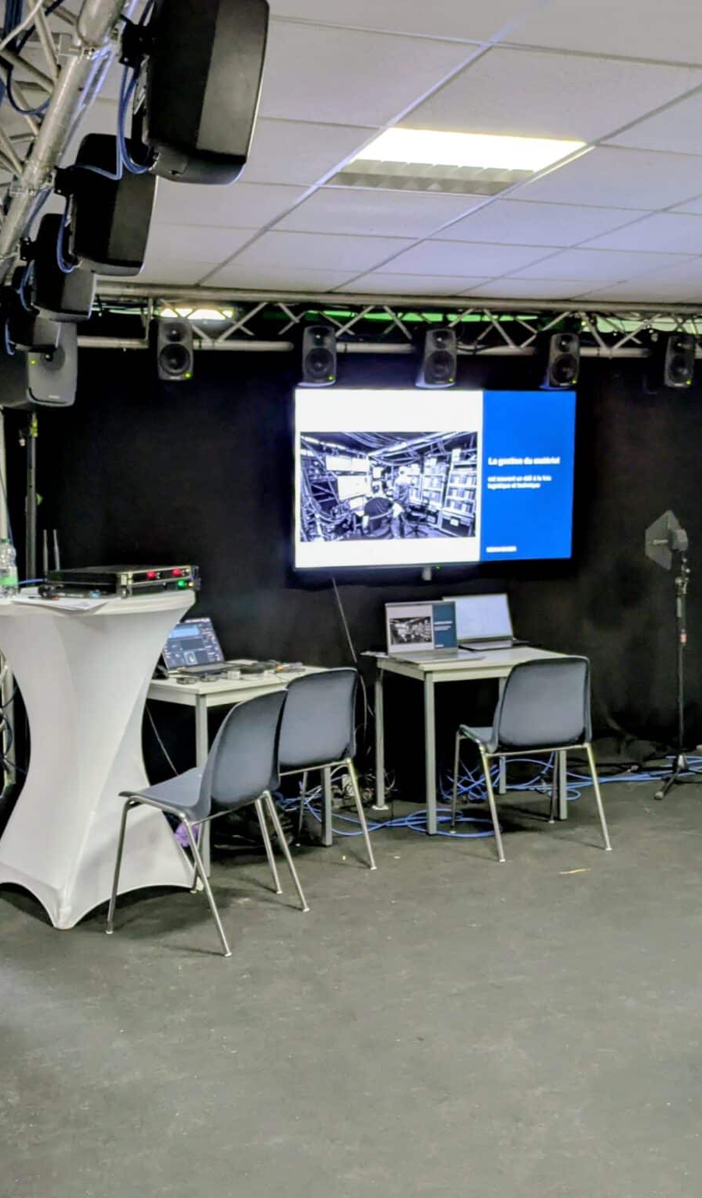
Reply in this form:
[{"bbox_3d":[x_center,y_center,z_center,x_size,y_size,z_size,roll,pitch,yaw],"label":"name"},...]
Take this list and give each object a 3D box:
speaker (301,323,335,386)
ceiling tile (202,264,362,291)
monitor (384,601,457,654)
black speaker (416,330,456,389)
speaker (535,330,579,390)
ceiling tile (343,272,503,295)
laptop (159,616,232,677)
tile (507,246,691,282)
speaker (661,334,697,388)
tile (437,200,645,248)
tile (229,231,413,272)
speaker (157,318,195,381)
[{"bbox_3d":[-0.146,-1.073,5.102,0.158,0.248,0.148,-3,13,-17],"label":"speaker"},{"bbox_3d":[-0.316,-1.418,5.135,0.610,0.018,0.600,-3,5,-20],"label":"ceiling tile"},{"bbox_3d":[0.340,0.142,5.549,0.355,0.245,0.030,-3,-3,-19],"label":"monitor"},{"bbox_3d":[0.393,-1.097,5.267,0.158,0.248,0.148,-3,13,-17],"label":"black speaker"},{"bbox_3d":[1.073,-1.246,6.000,0.189,0.285,0.178,-3,14,-19],"label":"speaker"},{"bbox_3d":[0.274,-1.453,5.356,0.610,0.018,0.600,-3,5,-20],"label":"ceiling tile"},{"bbox_3d":[-0.663,0.227,5.285,0.335,0.205,0.345,3,7,43],"label":"laptop"},{"bbox_3d":[1.078,-1.446,4.988,0.610,0.018,0.600,-3,5,-20],"label":"tile"},{"bbox_3d":[1.606,-1.165,5.638,0.158,0.248,0.148,-3,13,-17],"label":"speaker"},{"bbox_3d":[0.652,-1.315,4.016,0.600,0.025,0.600,-3,5,-19],"label":"tile"},{"bbox_3d":[-0.113,-1.334,4.402,0.600,0.025,0.600,-3,5,-19],"label":"tile"},{"bbox_3d":[-0.826,-1.158,5.340,0.189,0.285,0.178,-3,13,-21],"label":"speaker"}]

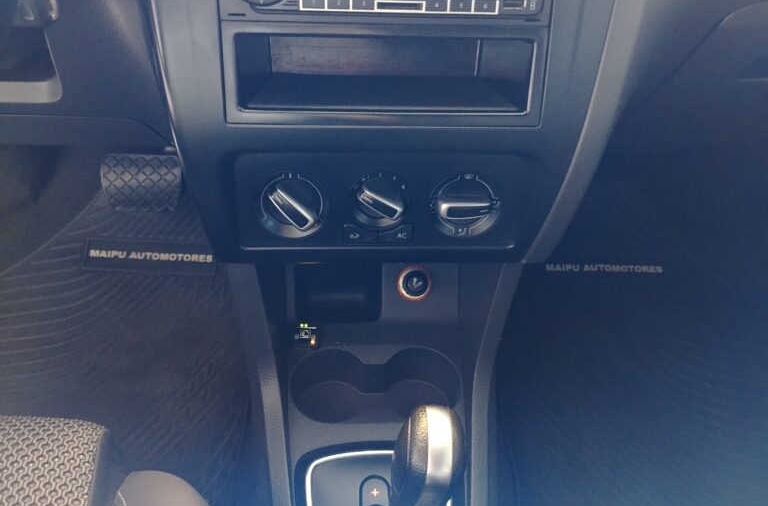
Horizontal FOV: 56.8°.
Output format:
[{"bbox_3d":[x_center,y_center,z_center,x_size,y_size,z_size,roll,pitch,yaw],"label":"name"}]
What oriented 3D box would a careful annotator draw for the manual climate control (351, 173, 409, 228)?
[{"bbox_3d":[-0.002,-0.031,0.427,0.034,0.034,0.022,0,19,-4],"label":"manual climate control"}]

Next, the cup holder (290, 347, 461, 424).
[{"bbox_3d":[-0.008,0.130,0.619,0.145,0.056,0.073,0,49,-4],"label":"cup holder"}]

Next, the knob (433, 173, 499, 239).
[{"bbox_3d":[0.051,-0.028,0.433,0.041,0.040,0.022,0,19,-4],"label":"knob"}]

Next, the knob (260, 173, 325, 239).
[{"bbox_3d":[-0.056,-0.027,0.426,0.040,0.040,0.022,0,19,-4],"label":"knob"}]

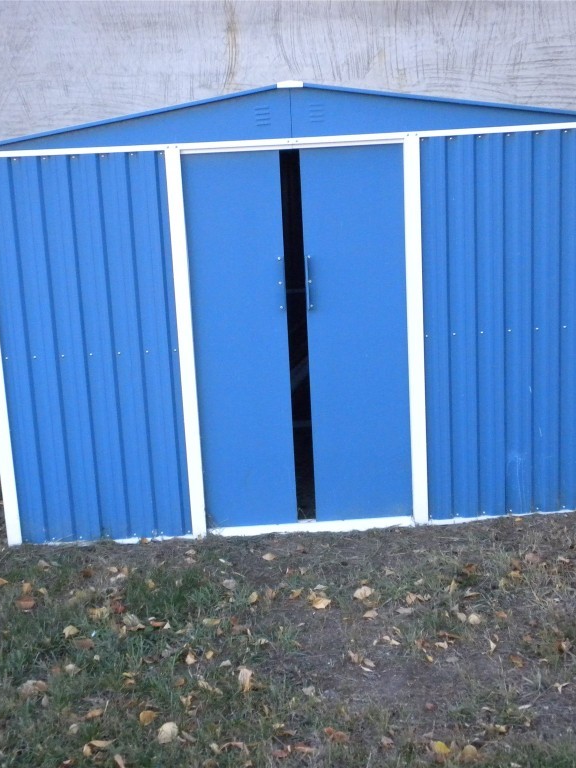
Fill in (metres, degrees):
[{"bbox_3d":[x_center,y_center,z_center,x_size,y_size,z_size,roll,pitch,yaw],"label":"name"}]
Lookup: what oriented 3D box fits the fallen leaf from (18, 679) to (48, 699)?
[{"bbox_3d":[-0.773,0.925,3.328,0.074,0.028,0.065,-3,12,0],"label":"fallen leaf"}]

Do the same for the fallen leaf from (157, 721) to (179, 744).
[{"bbox_3d":[-0.333,0.965,3.031,0.052,0.033,0.065,-3,12,0],"label":"fallen leaf"}]

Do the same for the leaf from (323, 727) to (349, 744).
[{"bbox_3d":[0.129,0.958,2.983,0.067,0.021,0.050,-3,12,0],"label":"leaf"}]

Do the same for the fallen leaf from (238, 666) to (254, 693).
[{"bbox_3d":[-0.125,0.892,3.304,0.044,0.039,0.085,-3,12,0],"label":"fallen leaf"}]

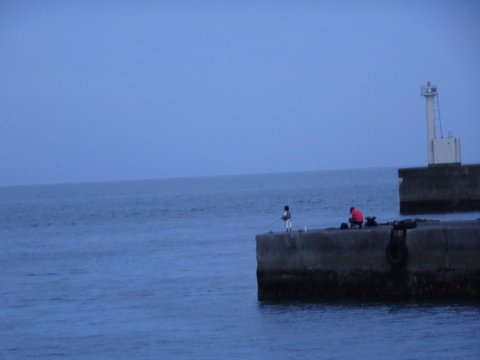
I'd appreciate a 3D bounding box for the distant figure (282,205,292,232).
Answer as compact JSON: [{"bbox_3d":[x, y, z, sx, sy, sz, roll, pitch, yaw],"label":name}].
[{"bbox_3d":[2.198,1.808,125.000,0.410,1.250,0.380,-3,0,-13],"label":"distant figure"}]

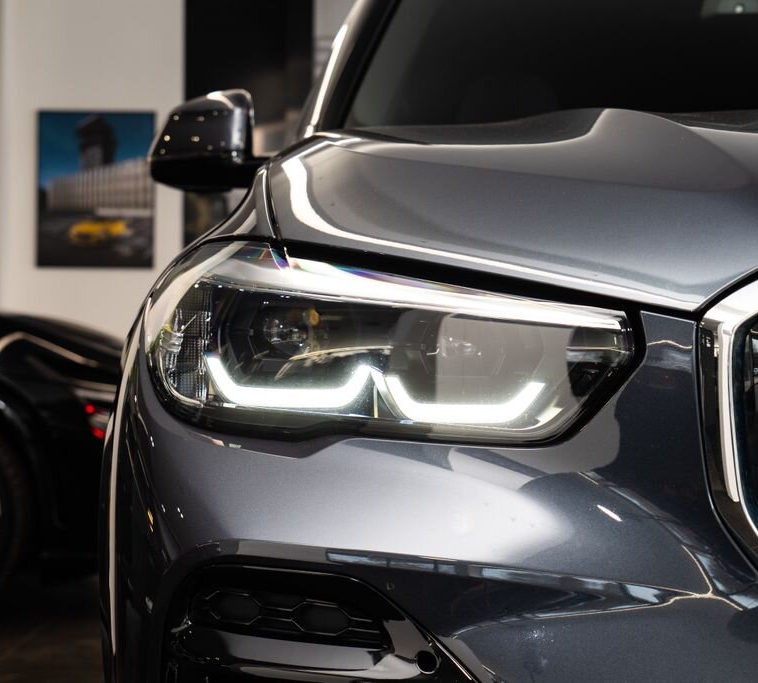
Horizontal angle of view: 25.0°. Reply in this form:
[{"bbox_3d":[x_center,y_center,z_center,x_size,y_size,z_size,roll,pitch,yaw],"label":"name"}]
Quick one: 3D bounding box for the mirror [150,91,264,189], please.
[{"bbox_3d":[-0.280,-0.347,2.960,0.235,0.180,0.160,0,-1,6],"label":"mirror"}]

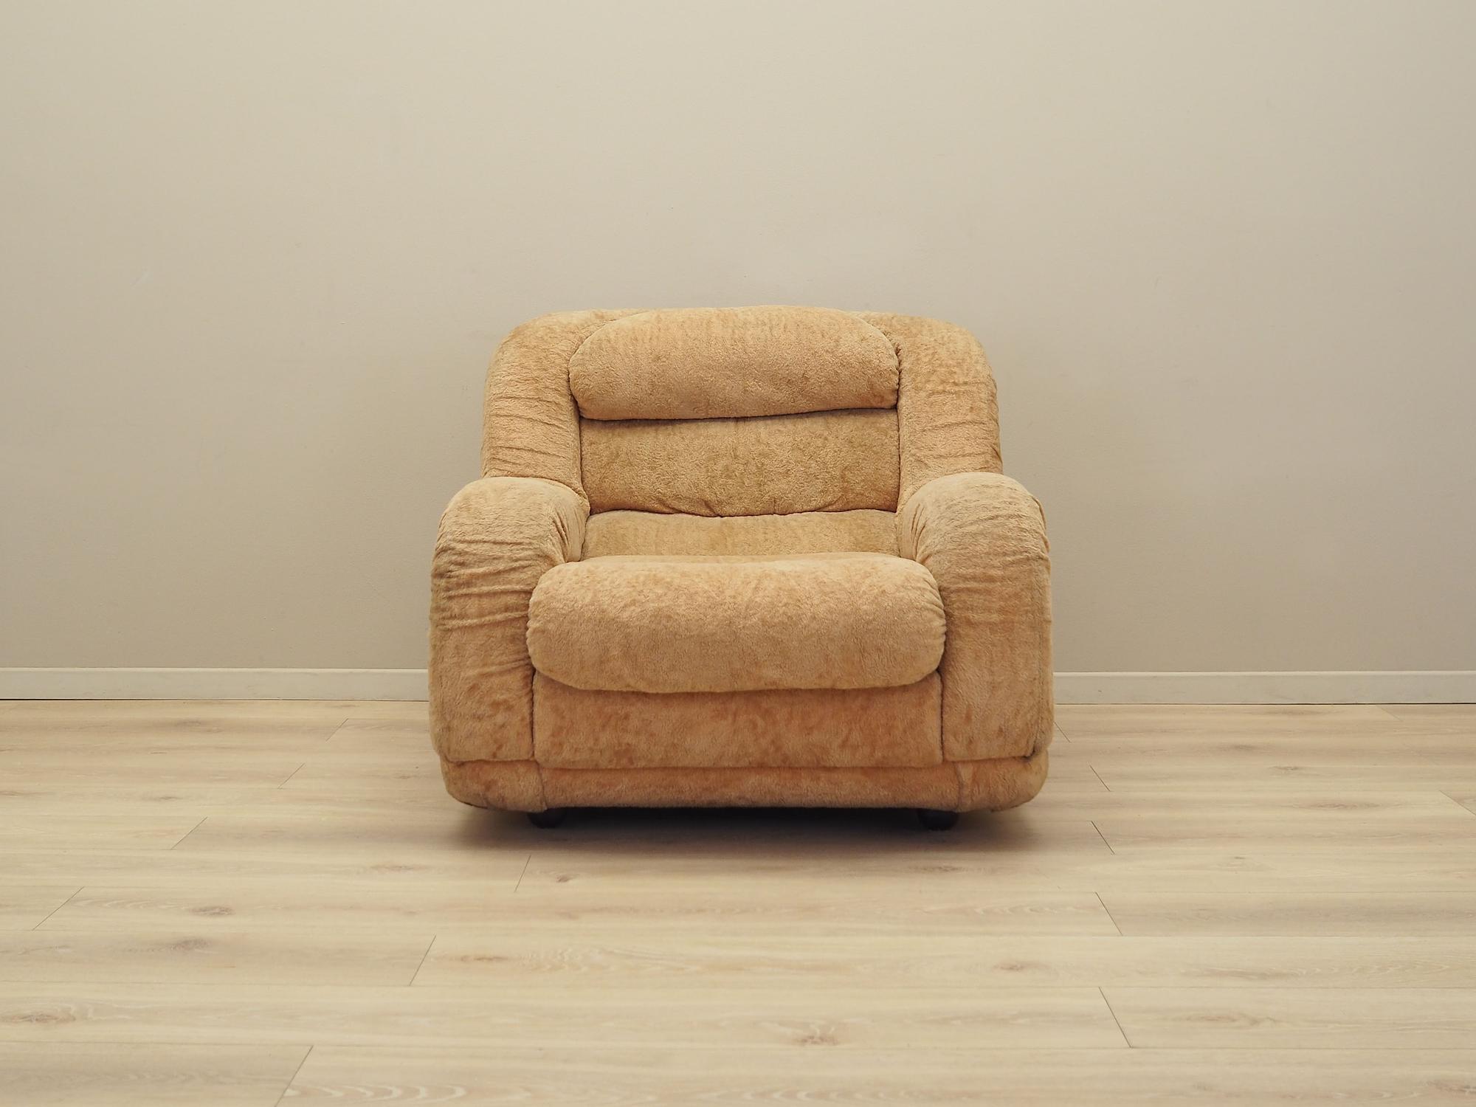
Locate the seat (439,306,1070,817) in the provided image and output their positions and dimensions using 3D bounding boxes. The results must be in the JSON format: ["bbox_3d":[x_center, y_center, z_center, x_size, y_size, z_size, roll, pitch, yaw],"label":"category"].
[{"bbox_3d":[0.008,-0.014,2.530,0.968,0.831,0.817,0,9,1],"label":"seat"}]

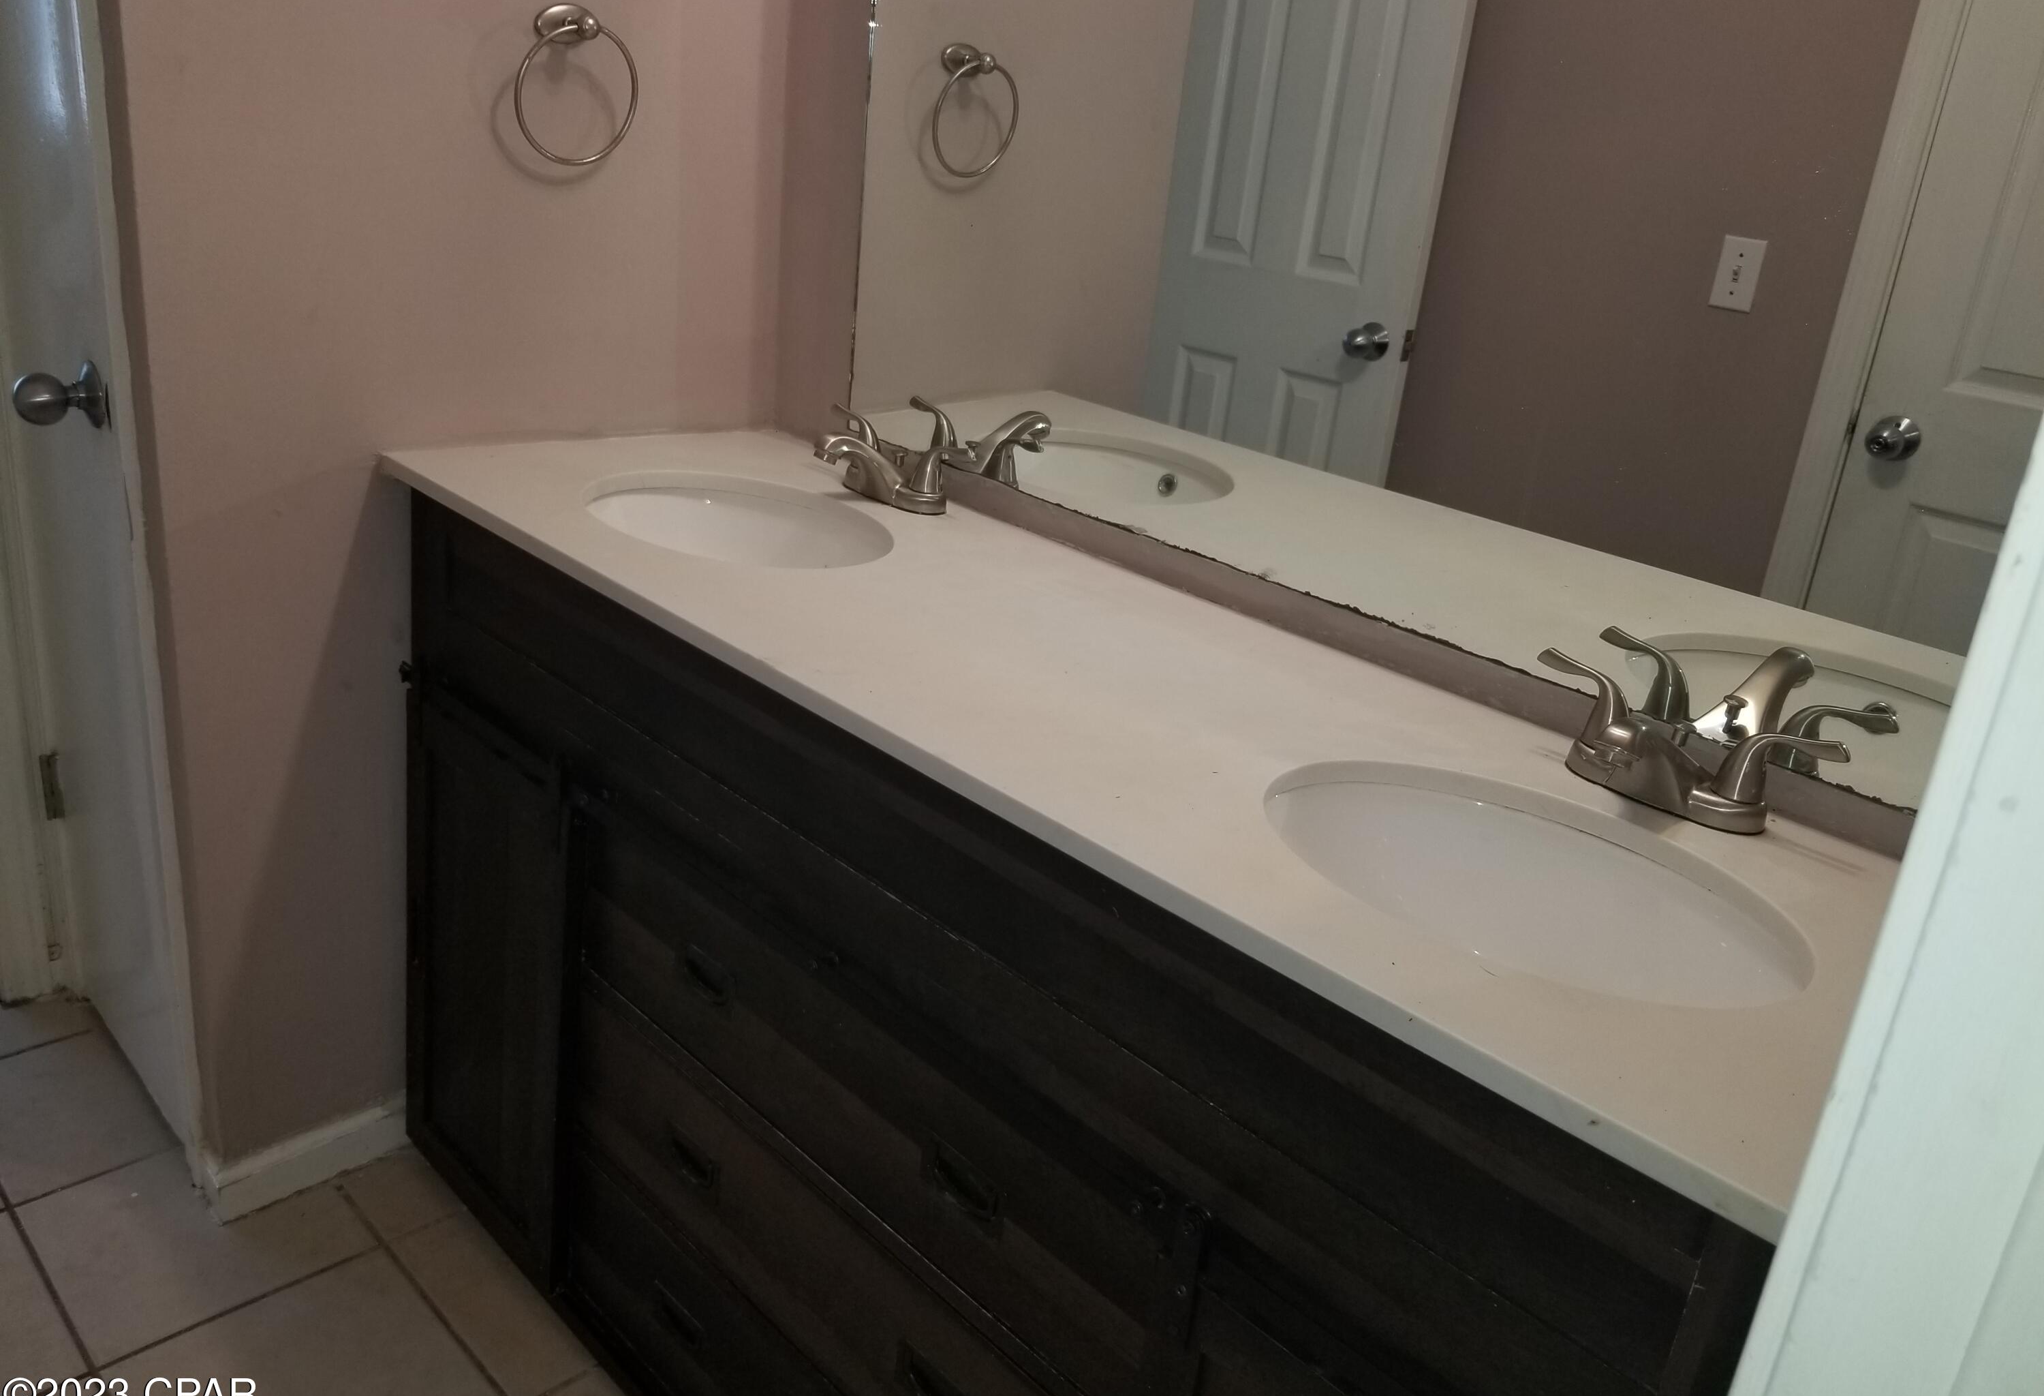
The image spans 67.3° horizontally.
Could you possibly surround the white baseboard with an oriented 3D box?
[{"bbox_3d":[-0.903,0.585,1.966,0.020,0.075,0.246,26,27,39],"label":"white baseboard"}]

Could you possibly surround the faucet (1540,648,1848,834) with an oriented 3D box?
[{"bbox_3d":[0.488,0.046,1.200,0.248,0.092,0.172,26,27,39],"label":"faucet"}]

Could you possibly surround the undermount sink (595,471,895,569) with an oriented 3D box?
[{"bbox_3d":[-0.313,-0.128,1.713,0.400,0.154,0.330,26,27,39],"label":"undermount sink"}]

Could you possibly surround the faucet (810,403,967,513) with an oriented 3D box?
[{"bbox_3d":[-0.177,-0.274,1.797,0.249,0.092,0.165,26,27,39],"label":"faucet"}]

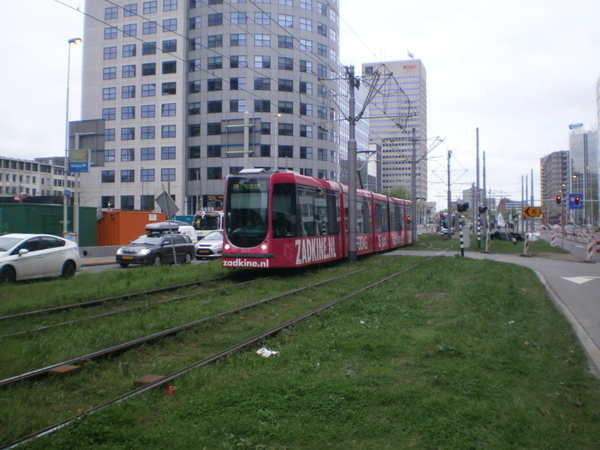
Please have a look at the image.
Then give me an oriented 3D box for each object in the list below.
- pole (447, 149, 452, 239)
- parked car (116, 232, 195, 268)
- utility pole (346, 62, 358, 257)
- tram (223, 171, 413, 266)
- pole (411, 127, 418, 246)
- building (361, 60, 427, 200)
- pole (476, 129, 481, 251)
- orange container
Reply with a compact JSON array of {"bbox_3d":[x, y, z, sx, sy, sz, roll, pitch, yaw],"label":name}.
[{"bbox_3d":[15.960,-3.250,66.500,0.340,9.590,0.340,0,0,0],"label":"pole"},{"bbox_3d":[-6.350,1.110,28.000,1.720,1.520,4.410,0,0,19],"label":"parked car"},{"bbox_3d":[2.210,-2.500,26.000,0.360,8.210,0.360,0,0,0],"label":"utility pole"},{"bbox_3d":[3.300,-0.080,34.100,2.450,3.350,30.200,0,0,19],"label":"tram"},{"bbox_3d":[8.050,-2.640,43.700,0.330,8.370,0.330,0,0,0],"label":"pole"},{"bbox_3d":[57.100,-46.000,373.000,33.900,95.300,30.000,0,0,17],"label":"building"},{"bbox_3d":[15.540,-3.450,54.500,0.300,9.960,0.300,0,0,0],"label":"pole"},{"bbox_3d":[-12.600,0.400,46.200,2.440,2.590,6.060,0,0,19],"label":"orange container"}]

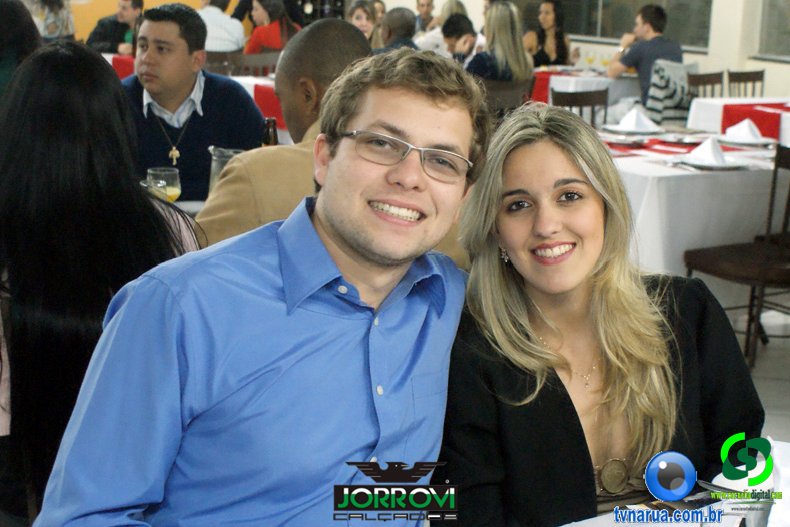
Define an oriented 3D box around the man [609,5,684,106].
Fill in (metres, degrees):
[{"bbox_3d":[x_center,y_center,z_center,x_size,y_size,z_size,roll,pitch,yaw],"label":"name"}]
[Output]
[{"bbox_3d":[1.902,-1.258,7.000,0.750,1.300,0.550,7,17,24],"label":"man"}]

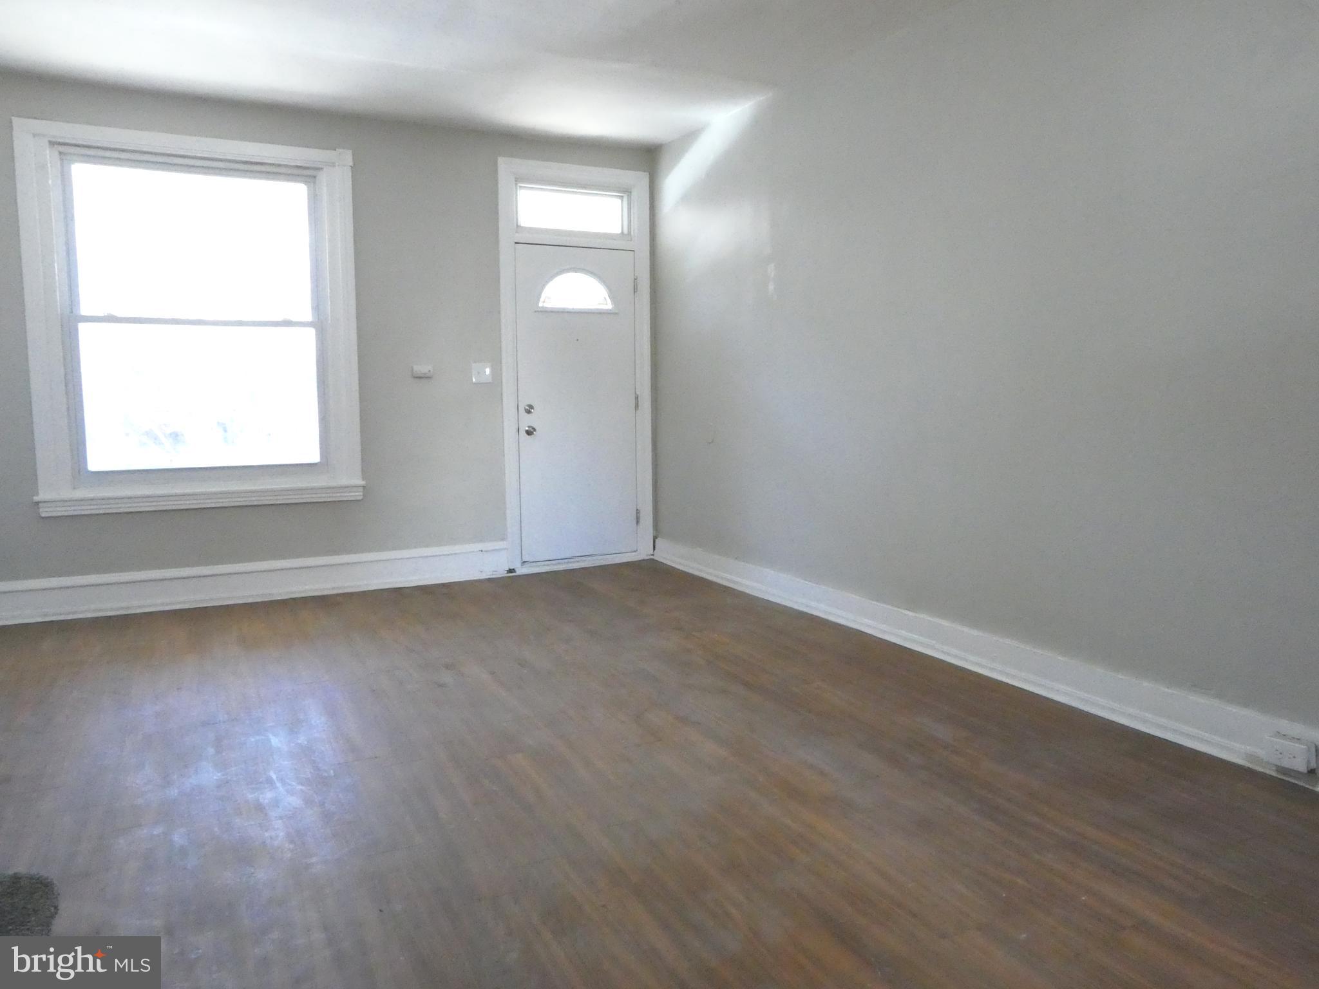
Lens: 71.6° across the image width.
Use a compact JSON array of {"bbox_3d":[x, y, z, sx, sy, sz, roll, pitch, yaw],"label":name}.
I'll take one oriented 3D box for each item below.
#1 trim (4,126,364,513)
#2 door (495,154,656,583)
[{"bbox_3d":[-2.497,-0.933,5.012,1.619,1.991,0.120,-3,7,-26],"label":"trim"},{"bbox_3d":[-0.528,-0.809,5.996,1.029,2.601,0.120,-3,7,-26],"label":"door"}]

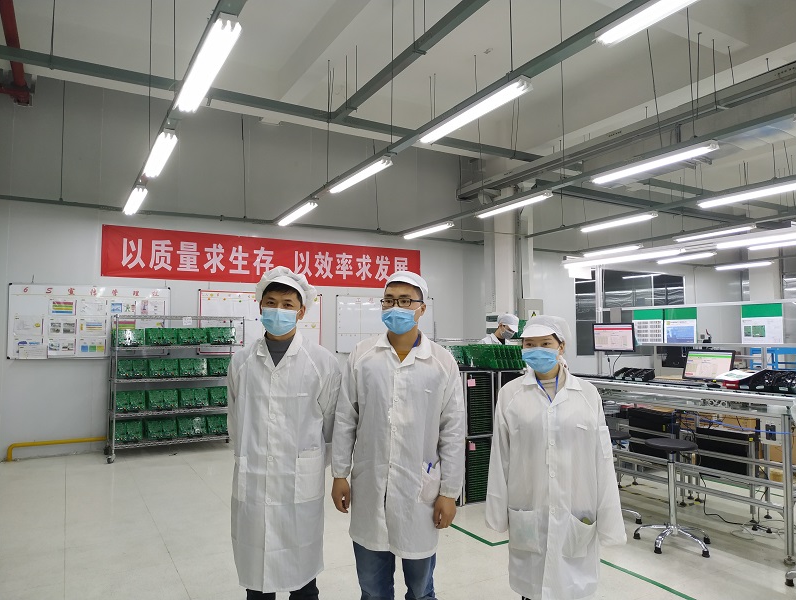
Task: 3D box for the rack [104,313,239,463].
[{"bbox_3d":[-3.054,1.168,7.739,1.660,1.850,0.600,2,-5,-31],"label":"rack"}]

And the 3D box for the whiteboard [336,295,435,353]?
[{"bbox_3d":[-0.172,0.447,10.244,2.030,1.000,0.030,2,-5,-31],"label":"whiteboard"}]

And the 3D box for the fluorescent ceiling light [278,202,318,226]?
[{"bbox_3d":[-1.515,-1.296,8.331,0.170,0.100,1.480,2,-5,-31],"label":"fluorescent ceiling light"}]

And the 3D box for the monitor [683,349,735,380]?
[{"bbox_3d":[2.645,0.560,4.710,0.100,0.290,0.420,19,-13,-28],"label":"monitor"}]

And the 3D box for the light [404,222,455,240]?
[{"bbox_3d":[0.527,-1.225,9.689,0.170,0.100,1.480,2,-5,-31],"label":"light"}]

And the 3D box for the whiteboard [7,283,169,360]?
[{"bbox_3d":[-4.261,0.300,7.801,1.980,1.000,0.030,2,-5,-31],"label":"whiteboard"}]

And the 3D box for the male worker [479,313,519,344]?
[{"bbox_3d":[1.065,1.006,5.598,0.500,1.720,0.360,2,-5,-37],"label":"male worker"}]

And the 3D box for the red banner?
[{"bbox_3d":[-1.883,-0.644,9.321,5.440,0.750,0.020,2,-5,-31],"label":"red banner"}]

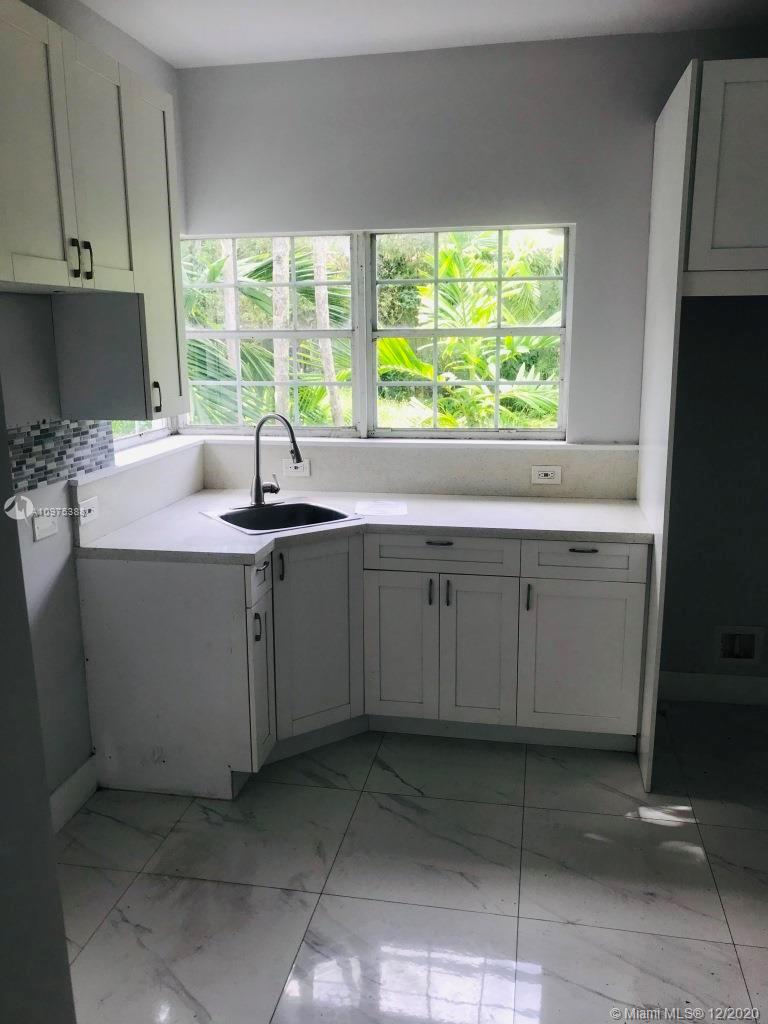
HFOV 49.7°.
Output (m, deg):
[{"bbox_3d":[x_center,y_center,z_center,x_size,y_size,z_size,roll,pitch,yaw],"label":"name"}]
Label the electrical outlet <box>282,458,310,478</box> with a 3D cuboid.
[{"bbox_3d":[-0.408,-0.202,3.828,0.127,0.080,0.015,2,12,11],"label":"electrical outlet"}]

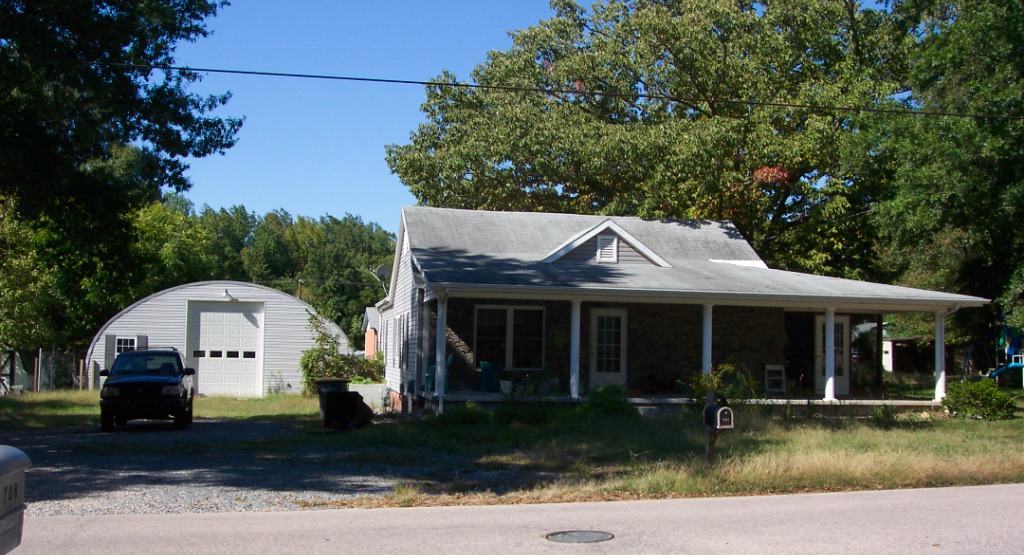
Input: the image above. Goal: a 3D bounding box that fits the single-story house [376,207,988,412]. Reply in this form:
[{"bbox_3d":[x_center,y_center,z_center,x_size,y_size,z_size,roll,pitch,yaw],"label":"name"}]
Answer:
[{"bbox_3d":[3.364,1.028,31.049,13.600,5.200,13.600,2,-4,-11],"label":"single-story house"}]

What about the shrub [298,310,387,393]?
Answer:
[{"bbox_3d":[-5.883,2.657,37.300,2.950,2.850,2.400,2,-4,-11],"label":"shrub"}]

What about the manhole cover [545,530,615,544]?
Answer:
[{"bbox_3d":[0.597,2.298,9.499,0.600,0.030,0.600,1,-4,0],"label":"manhole cover"}]

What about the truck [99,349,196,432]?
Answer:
[{"bbox_3d":[-8.250,2.556,24.806,1.820,1.760,4.750,2,-4,-14],"label":"truck"}]

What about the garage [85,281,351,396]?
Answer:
[{"bbox_3d":[-12.383,2.838,49.538,10.500,4.630,13.000,2,-4,-7],"label":"garage"}]

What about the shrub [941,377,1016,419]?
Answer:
[{"bbox_3d":[10.639,2.785,24.599,1.550,0.920,1.350,2,-4,-11],"label":"shrub"}]

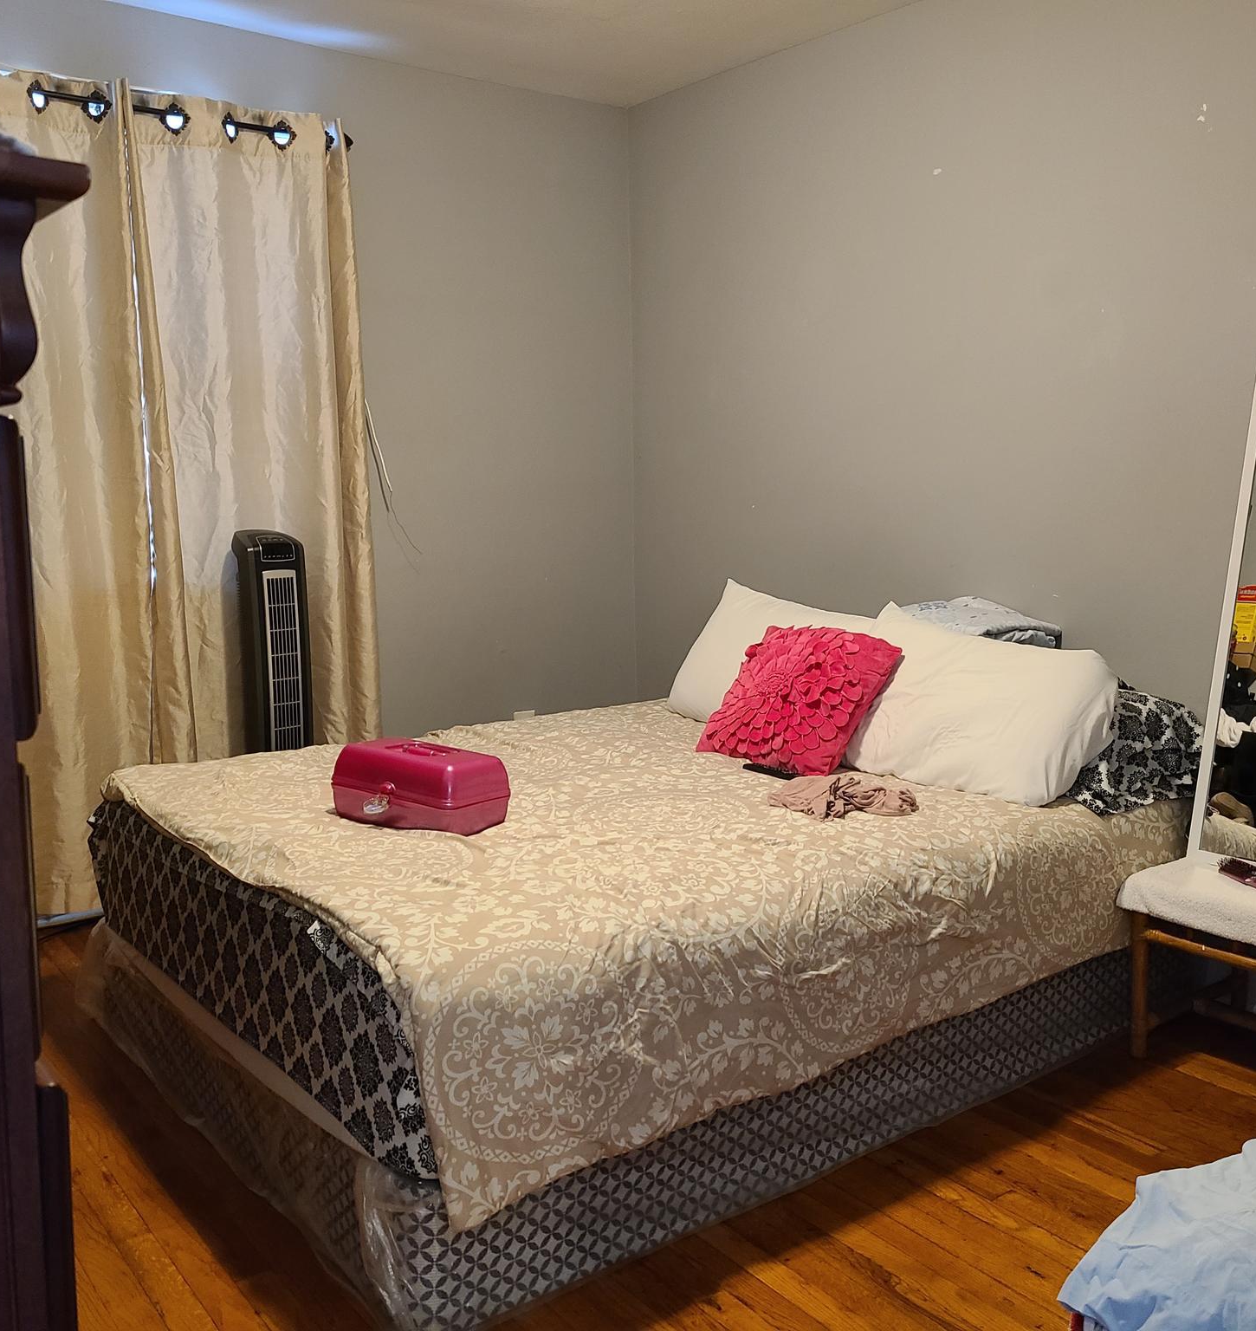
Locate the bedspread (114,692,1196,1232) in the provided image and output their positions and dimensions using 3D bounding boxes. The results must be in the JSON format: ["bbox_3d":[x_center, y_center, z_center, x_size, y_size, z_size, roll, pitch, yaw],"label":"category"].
[{"bbox_3d":[0.047,0.424,2.960,1.970,0.385,1.540,-6,9,-37],"label":"bedspread"}]

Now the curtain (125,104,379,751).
[{"bbox_3d":[-1.042,-0.469,3.809,0.660,2.165,0.110,-6,9,-37],"label":"curtain"}]

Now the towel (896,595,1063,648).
[{"bbox_3d":[0.857,-0.091,3.357,0.280,0.160,0.460,-6,9,-37],"label":"towel"}]

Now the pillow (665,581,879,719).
[{"bbox_3d":[0.447,-0.020,3.648,0.170,0.440,0.670,37,-17,-34],"label":"pillow"}]

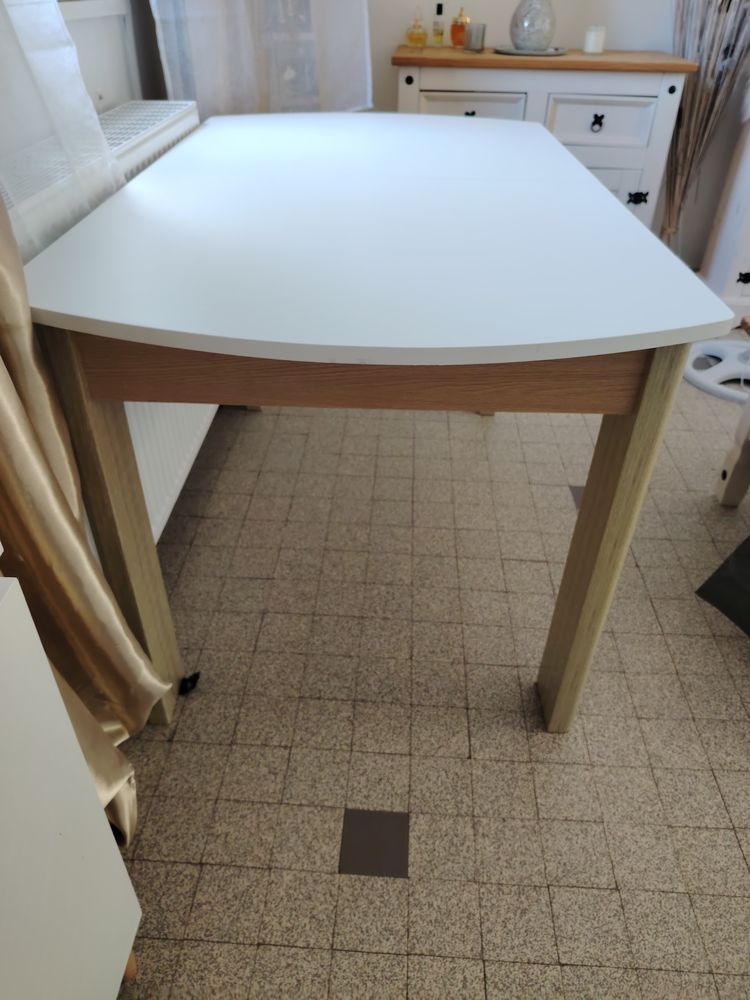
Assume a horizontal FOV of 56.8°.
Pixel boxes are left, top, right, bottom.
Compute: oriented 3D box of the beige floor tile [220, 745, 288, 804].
[{"bbox_3d":[-0.193,0.447,1.128,0.099,0.010,0.099,3,37,2],"label":"beige floor tile"}]

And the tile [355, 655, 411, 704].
[{"bbox_3d":[0.017,0.337,1.281,0.099,0.010,0.099,3,37,2],"label":"tile"}]

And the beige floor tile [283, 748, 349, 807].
[{"bbox_3d":[-0.093,0.454,1.132,0.100,0.010,0.100,3,37,2],"label":"beige floor tile"}]

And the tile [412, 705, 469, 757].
[{"bbox_3d":[0.113,0.403,1.206,0.100,0.010,0.100,3,37,2],"label":"tile"}]

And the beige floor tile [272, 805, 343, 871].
[{"bbox_3d":[-0.098,0.511,1.046,0.099,0.010,0.099,3,37,2],"label":"beige floor tile"}]

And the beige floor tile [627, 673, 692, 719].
[{"bbox_3d":[0.518,0.360,1.268,0.098,0.010,0.098,3,37,2],"label":"beige floor tile"}]

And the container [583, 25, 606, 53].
[{"bbox_3d":[0.777,-1.629,2.456,0.073,0.083,0.073,3,37,2],"label":"container"}]

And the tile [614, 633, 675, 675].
[{"bbox_3d":[0.521,0.300,1.349,0.100,0.010,0.100,3,37,2],"label":"tile"}]

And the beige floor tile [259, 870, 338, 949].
[{"bbox_3d":[-0.104,0.572,0.968,0.100,0.010,0.100,3,37,2],"label":"beige floor tile"}]

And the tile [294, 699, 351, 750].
[{"bbox_3d":[-0.089,0.393,1.207,0.098,0.010,0.098,3,37,2],"label":"tile"}]

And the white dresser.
[{"bbox_3d":[0.525,-1.147,2.563,0.940,0.842,0.425,3,37,2],"label":"white dresser"}]

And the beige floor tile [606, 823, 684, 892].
[{"bbox_3d":[0.401,0.535,1.033,0.098,0.010,0.098,3,37,2],"label":"beige floor tile"}]

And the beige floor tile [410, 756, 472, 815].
[{"bbox_3d":[0.107,0.463,1.121,0.098,0.010,0.098,3,37,2],"label":"beige floor tile"}]

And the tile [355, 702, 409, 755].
[{"bbox_3d":[0.011,0.397,1.202,0.099,0.010,0.099,3,37,2],"label":"tile"}]

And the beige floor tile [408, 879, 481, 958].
[{"bbox_3d":[0.097,0.584,0.967,0.100,0.010,0.100,3,37,2],"label":"beige floor tile"}]

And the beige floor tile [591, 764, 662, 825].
[{"bbox_3d":[0.405,0.475,1.113,0.100,0.010,0.100,3,37,2],"label":"beige floor tile"}]

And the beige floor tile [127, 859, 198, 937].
[{"bbox_3d":[-0.304,0.565,0.979,0.100,0.010,0.100,3,37,2],"label":"beige floor tile"}]

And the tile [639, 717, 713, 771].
[{"bbox_3d":[0.511,0.420,1.187,0.099,0.010,0.099,3,37,2],"label":"tile"}]

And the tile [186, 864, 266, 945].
[{"bbox_3d":[-0.204,0.566,0.972,0.100,0.010,0.100,3,37,2],"label":"tile"}]

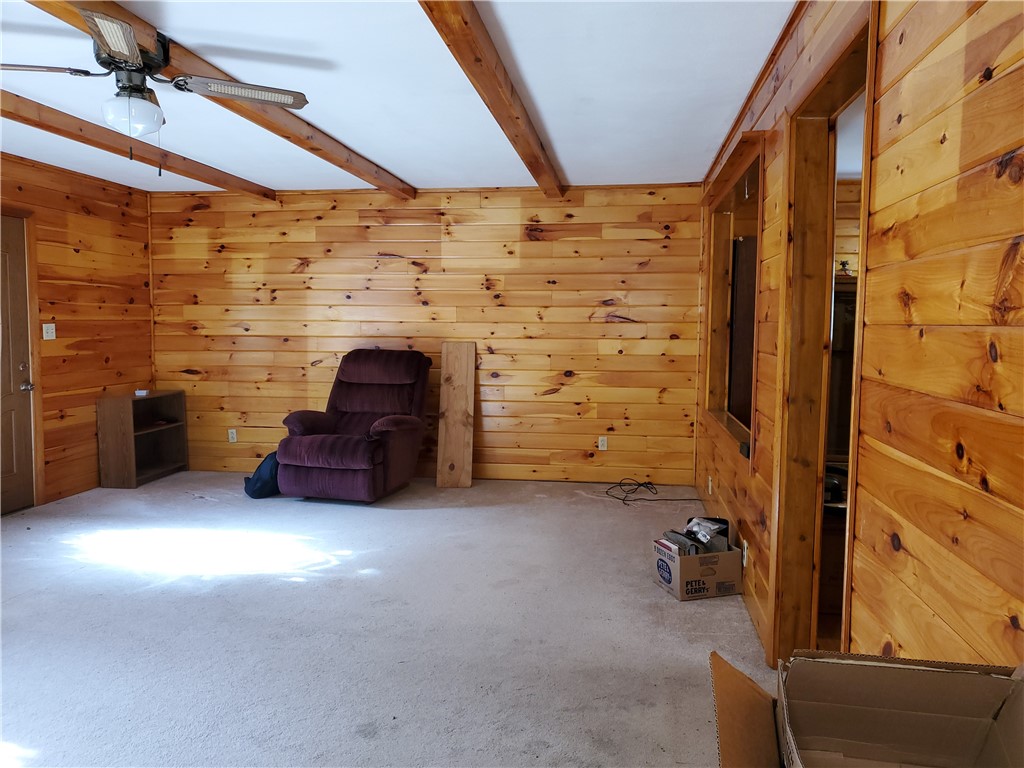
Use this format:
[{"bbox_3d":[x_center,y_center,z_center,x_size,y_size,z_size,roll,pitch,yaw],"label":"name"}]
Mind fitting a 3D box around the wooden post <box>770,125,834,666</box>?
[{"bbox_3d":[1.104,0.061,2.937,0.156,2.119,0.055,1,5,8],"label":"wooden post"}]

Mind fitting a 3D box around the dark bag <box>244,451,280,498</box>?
[{"bbox_3d":[-1.890,0.685,5.987,0.302,0.332,0.362,2,5,21],"label":"dark bag"}]

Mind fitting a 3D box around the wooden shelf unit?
[{"bbox_3d":[-3.078,0.449,6.453,0.307,0.710,0.719,1,5,8],"label":"wooden shelf unit"}]

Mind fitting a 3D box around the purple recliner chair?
[{"bbox_3d":[-1.239,0.299,6.143,0.865,1.083,0.936,2,5,21],"label":"purple recliner chair"}]

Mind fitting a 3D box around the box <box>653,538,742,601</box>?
[{"bbox_3d":[0.948,0.927,3.929,0.344,0.227,0.310,-1,5,-18],"label":"box"}]

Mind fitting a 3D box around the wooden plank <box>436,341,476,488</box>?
[{"bbox_3d":[-0.453,0.249,6.348,0.283,1.214,0.026,0,-11,6],"label":"wooden plank"}]

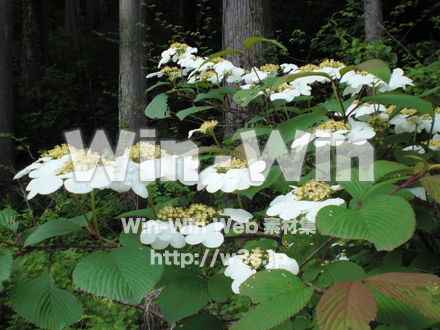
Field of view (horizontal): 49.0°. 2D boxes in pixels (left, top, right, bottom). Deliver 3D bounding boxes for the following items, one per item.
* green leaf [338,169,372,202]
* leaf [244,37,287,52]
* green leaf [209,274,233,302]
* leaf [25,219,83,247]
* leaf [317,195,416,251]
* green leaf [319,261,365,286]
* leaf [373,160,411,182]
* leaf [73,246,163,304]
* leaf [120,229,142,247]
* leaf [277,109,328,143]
[{"bbox_3d":[0.163,0.024,0.585,0.044,0.016,0.064,-6,40,-12],"label":"green leaf"},{"bbox_3d":[0.079,-0.210,0.840,0.072,0.027,0.043,-1,3,-17],"label":"leaf"},{"bbox_3d":[0.001,0.169,0.660,0.036,0.043,0.012,-5,-37,-3],"label":"green leaf"},{"bbox_3d":[-0.212,0.087,0.620,0.078,0.015,0.045,-23,14,-20],"label":"leaf"},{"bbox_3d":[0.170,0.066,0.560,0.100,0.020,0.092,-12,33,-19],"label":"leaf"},{"bbox_3d":[0.169,0.151,0.660,0.057,0.014,0.062,-13,39,-16],"label":"green leaf"},{"bbox_3d":[0.220,0.009,0.620,0.062,0.016,0.048,-11,12,-30],"label":"leaf"},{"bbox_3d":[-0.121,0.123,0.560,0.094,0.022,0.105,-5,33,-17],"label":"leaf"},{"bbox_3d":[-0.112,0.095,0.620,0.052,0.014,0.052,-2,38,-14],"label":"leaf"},{"bbox_3d":[0.112,-0.051,0.660,0.065,0.022,0.100,25,45,38],"label":"leaf"}]

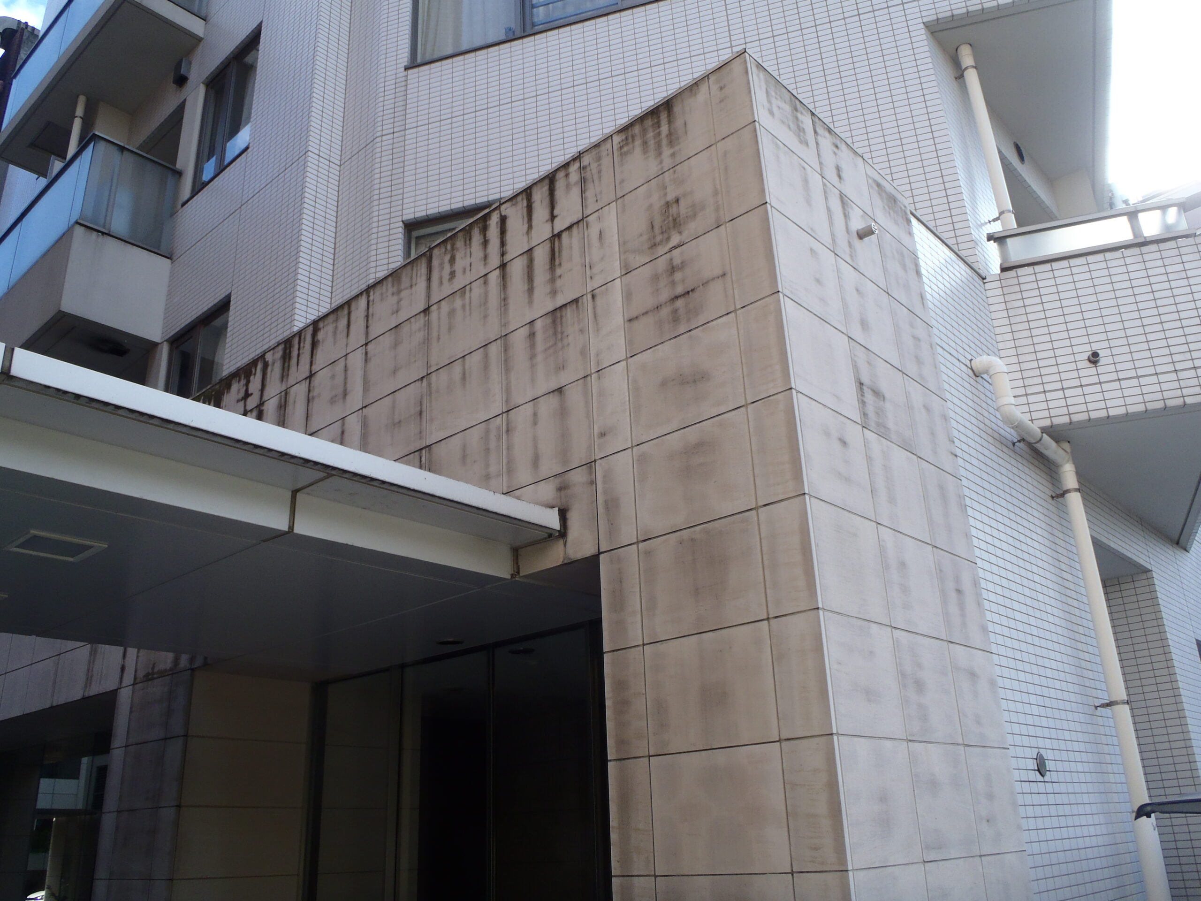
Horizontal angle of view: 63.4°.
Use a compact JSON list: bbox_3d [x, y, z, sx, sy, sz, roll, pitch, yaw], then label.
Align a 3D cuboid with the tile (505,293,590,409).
[{"bbox_3d":[-0.262,-0.456,4.652,0.574,0.408,0.020,-20,-27,38],"label":"tile"}]

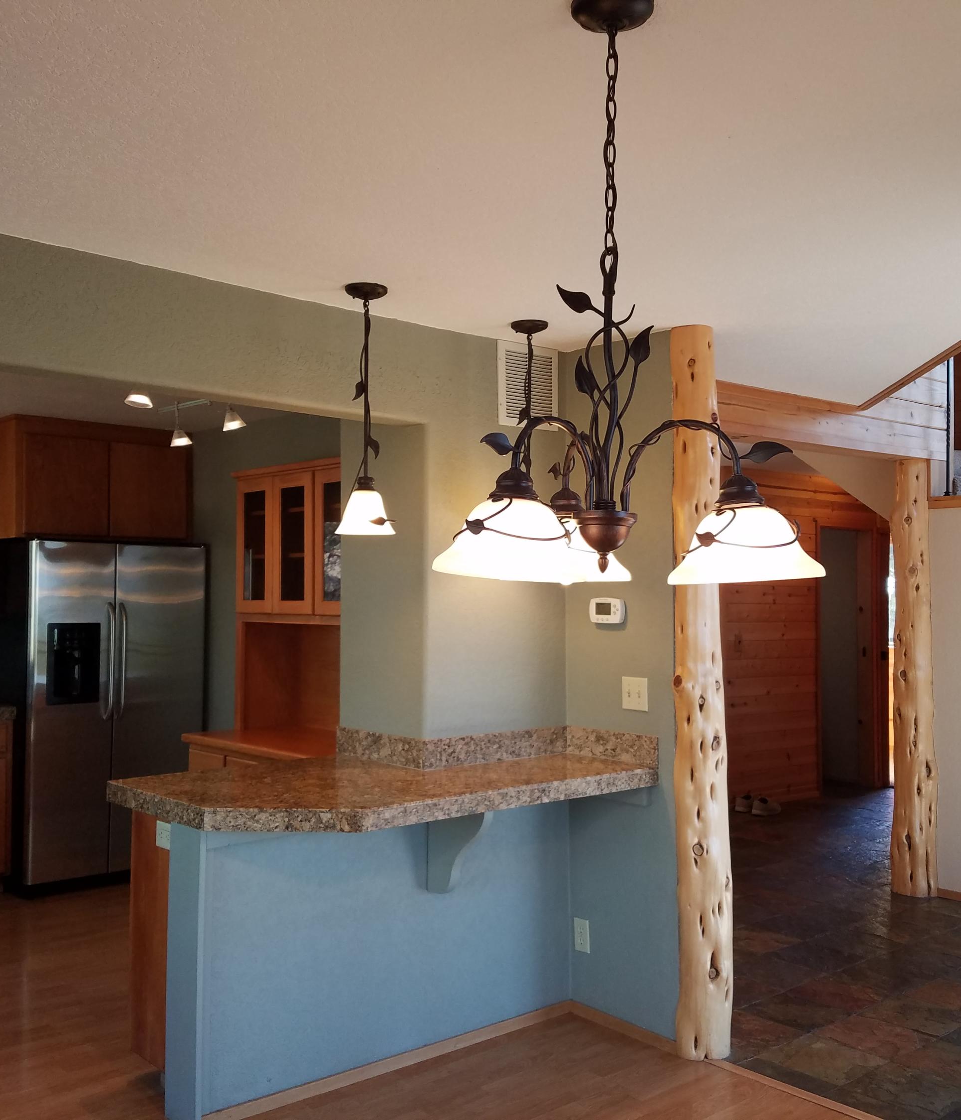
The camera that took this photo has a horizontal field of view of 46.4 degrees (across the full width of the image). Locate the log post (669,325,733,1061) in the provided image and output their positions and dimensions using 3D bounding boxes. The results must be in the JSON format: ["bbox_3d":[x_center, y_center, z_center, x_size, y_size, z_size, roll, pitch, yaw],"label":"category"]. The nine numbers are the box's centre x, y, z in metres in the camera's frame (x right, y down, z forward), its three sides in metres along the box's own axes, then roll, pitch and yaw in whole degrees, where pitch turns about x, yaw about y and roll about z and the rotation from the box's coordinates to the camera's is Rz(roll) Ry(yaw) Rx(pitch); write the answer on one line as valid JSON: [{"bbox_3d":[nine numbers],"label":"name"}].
[{"bbox_3d":[0.734,0.427,3.777,0.205,2.409,0.205,0,-2,0],"label":"log post"}]

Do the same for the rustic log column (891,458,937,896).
[{"bbox_3d":[2.209,0.589,5.742,0.215,2.200,0.215,1,-2,-40],"label":"rustic log column"}]

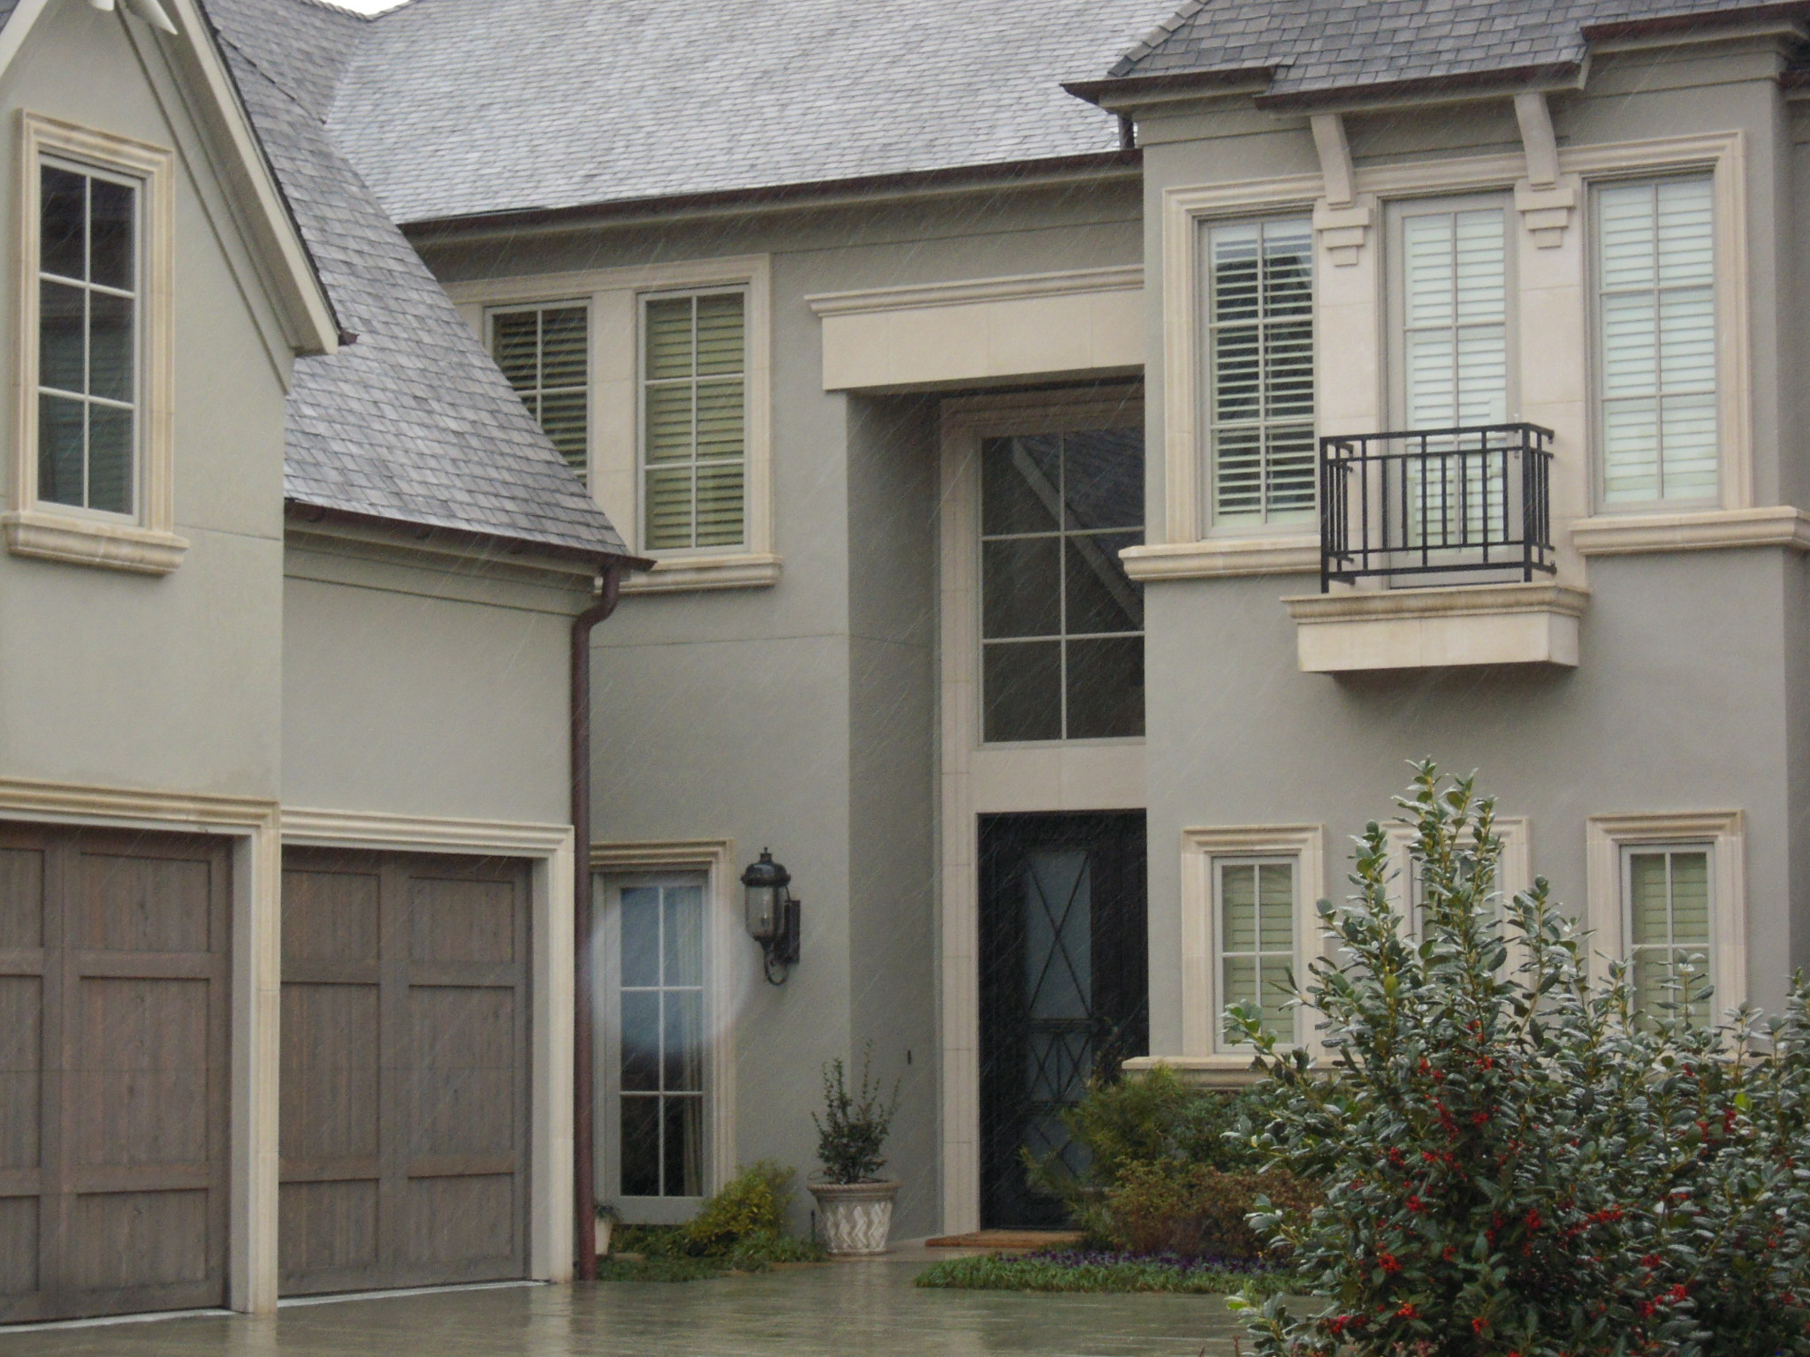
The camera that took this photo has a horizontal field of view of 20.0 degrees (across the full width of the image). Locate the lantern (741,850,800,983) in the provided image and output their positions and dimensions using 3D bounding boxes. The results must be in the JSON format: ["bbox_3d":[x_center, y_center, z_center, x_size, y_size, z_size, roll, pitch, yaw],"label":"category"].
[{"bbox_3d":[-0.809,1.482,31.851,0.315,0.856,0.517,-3,-5,29],"label":"lantern"}]

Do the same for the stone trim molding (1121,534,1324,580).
[{"bbox_3d":[1.895,-0.713,30.087,1.333,0.223,0.125,-3,-5,29],"label":"stone trim molding"}]

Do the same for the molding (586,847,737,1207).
[{"bbox_3d":[-1.663,2.359,33.709,1.286,2.582,0.141,-3,-5,29],"label":"molding"}]

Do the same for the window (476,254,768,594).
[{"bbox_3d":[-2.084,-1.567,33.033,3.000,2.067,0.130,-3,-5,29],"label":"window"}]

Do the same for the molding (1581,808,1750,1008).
[{"bbox_3d":[4.378,1.482,29.511,0.945,1.415,0.121,-3,-5,29],"label":"molding"}]

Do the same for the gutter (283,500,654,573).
[{"bbox_3d":[-2.477,-0.746,27.624,0.152,0.126,4.072,-3,-5,29],"label":"gutter"}]

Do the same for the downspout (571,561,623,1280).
[{"bbox_3d":[-1.759,1.393,29.435,0.310,4.105,0.120,-3,-5,29],"label":"downspout"}]

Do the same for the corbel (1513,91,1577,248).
[{"bbox_3d":[3.725,-2.976,29.997,0.364,0.889,0.344,-3,-5,29],"label":"corbel"}]

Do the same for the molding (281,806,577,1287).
[{"bbox_3d":[-2.671,2.023,27.637,0.172,2.582,3.132,-3,-5,29],"label":"molding"}]

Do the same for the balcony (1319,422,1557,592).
[{"bbox_3d":[3.135,-0.984,30.134,1.354,0.924,0.404,-3,-5,29],"label":"balcony"}]

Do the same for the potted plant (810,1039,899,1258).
[{"bbox_3d":[-0.314,2.899,31.695,0.586,1.324,0.586,0,-4,0],"label":"potted plant"}]

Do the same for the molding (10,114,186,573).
[{"bbox_3d":[-3.928,-1.607,24.956,0.120,2.134,1.321,-3,-5,29],"label":"molding"}]

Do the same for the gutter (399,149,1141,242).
[{"bbox_3d":[-1.135,-2.975,32.151,5.980,0.125,0.150,-3,-5,29],"label":"gutter"}]

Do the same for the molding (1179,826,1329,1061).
[{"bbox_3d":[2.087,1.601,30.784,0.944,1.399,0.121,-3,-5,29],"label":"molding"}]

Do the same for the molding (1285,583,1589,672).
[{"bbox_3d":[3.026,-0.266,29.175,1.689,0.429,0.520,-3,-5,29],"label":"molding"}]

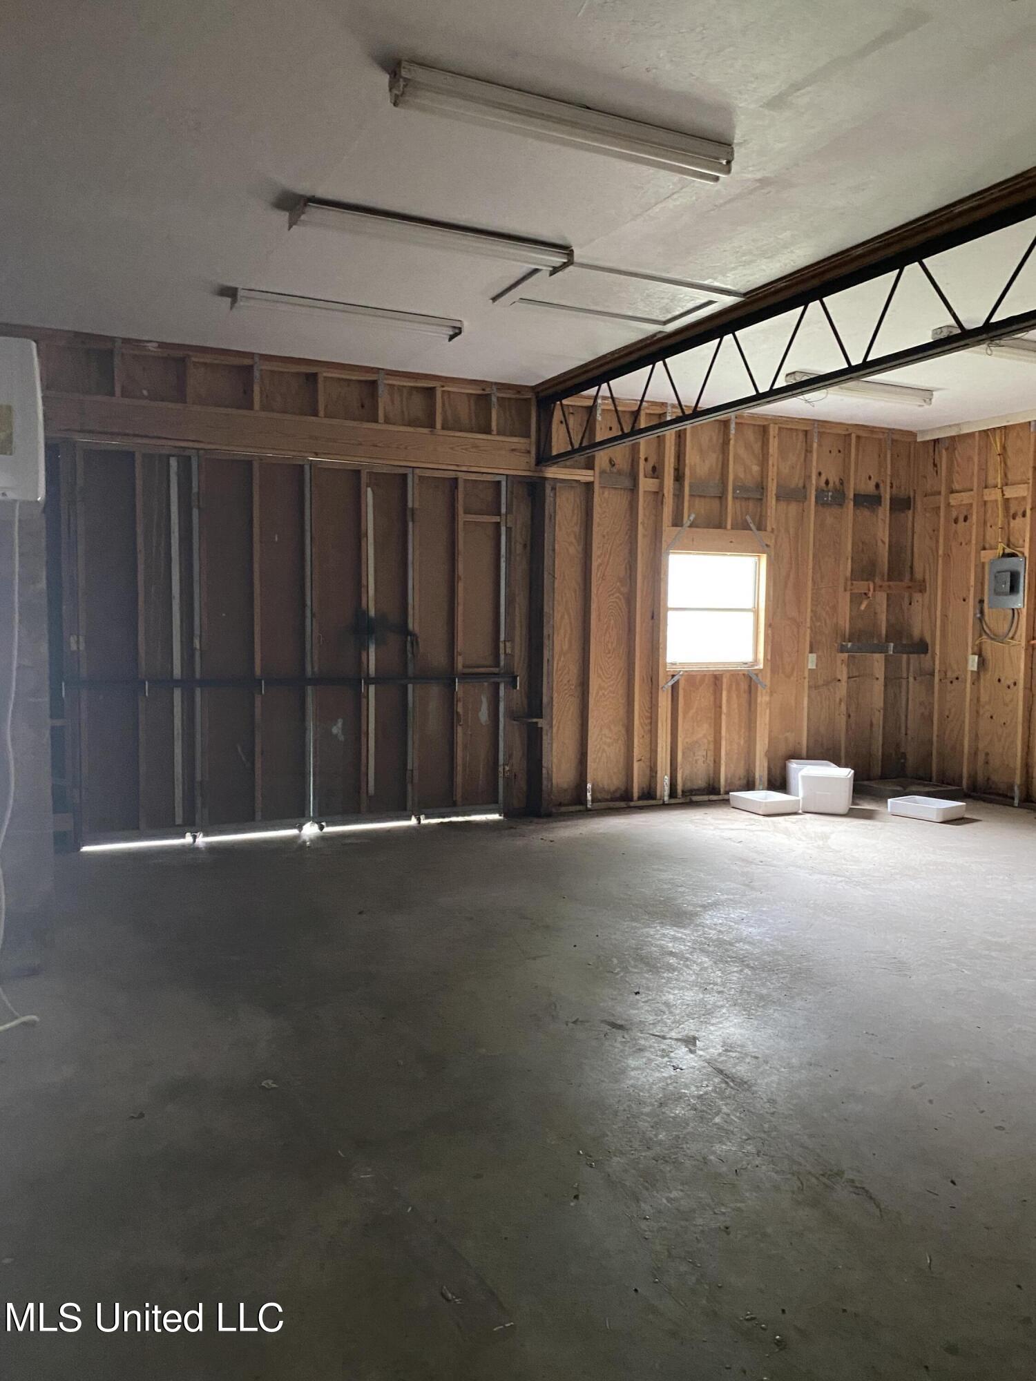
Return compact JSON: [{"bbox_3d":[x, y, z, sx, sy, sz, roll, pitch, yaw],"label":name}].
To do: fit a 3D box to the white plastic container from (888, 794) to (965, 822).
[{"bbox_3d":[2.981,0.863,7.558,0.330,0.102,0.405,-3,5,-36],"label":"white plastic container"}]

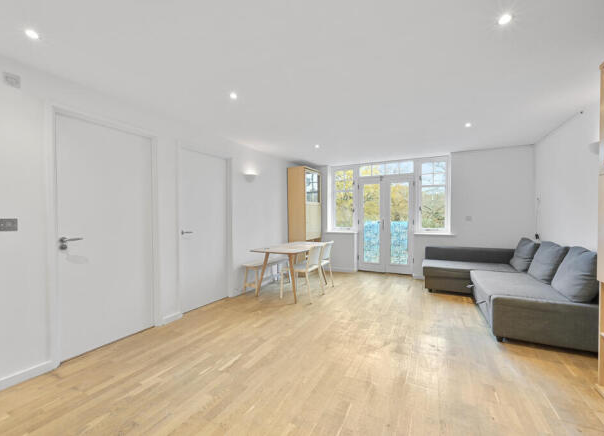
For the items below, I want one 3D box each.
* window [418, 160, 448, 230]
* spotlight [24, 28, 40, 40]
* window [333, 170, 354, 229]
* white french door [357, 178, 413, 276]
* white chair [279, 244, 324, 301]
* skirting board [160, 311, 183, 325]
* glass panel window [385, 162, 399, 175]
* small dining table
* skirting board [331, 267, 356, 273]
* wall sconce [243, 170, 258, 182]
[{"bbox_3d":[2.506,-0.448,4.872,0.510,1.374,0.060,0,1,28],"label":"window"},{"bbox_3d":[-1.670,-1.134,1.580,0.085,0.030,0.085,0,1,28],"label":"spotlight"},{"bbox_3d":[0.929,-0.435,5.706,0.524,1.364,0.060,0,1,28],"label":"window"},{"bbox_3d":[1.718,0.147,5.294,1.085,1.953,0.070,0,0,28],"label":"white french door"},{"bbox_3d":[0.019,0.770,3.741,0.510,0.770,0.470,0,1,28],"label":"white chair"},{"bbox_3d":[-1.457,1.125,2.853,0.018,0.077,0.243,0,0,28],"label":"skirting board"},{"bbox_3d":[1.843,-1.010,5.215,0.277,0.249,0.050,0,1,28],"label":"glass panel window"},{"bbox_3d":[-0.095,0.799,4.061,0.675,0.708,1.390,0,0,28],"label":"small dining table"},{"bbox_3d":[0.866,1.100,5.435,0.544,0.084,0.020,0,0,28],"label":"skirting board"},{"bbox_3d":[-0.818,-0.627,4.048,0.120,0.140,0.310,0,1,28],"label":"wall sconce"}]

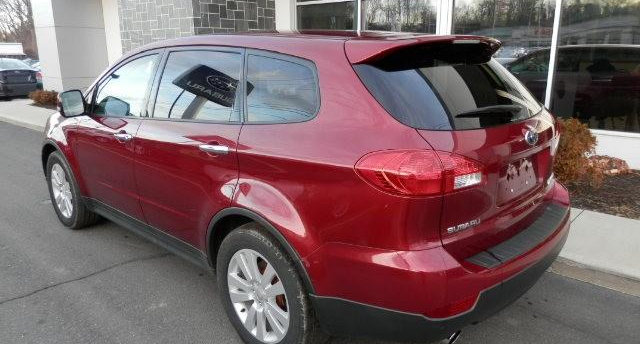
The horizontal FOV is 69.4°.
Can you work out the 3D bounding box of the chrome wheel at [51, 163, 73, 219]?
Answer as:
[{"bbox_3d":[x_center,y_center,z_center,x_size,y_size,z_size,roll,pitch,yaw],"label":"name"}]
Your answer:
[{"bbox_3d":[-2.251,0.160,4.188,0.490,0.490,0.190,13,18,42],"label":"chrome wheel"}]

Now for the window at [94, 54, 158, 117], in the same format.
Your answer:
[{"bbox_3d":[-1.308,-0.586,3.179,0.840,0.460,0.050,13,-3,42],"label":"window"}]

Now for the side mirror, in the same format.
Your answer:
[{"bbox_3d":[-1.779,-0.479,3.337,0.115,0.175,0.200,13,18,42],"label":"side mirror"}]

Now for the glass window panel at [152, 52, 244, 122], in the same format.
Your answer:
[{"bbox_3d":[-0.674,-0.478,2.599,0.890,0.410,0.050,13,-3,42],"label":"glass window panel"}]

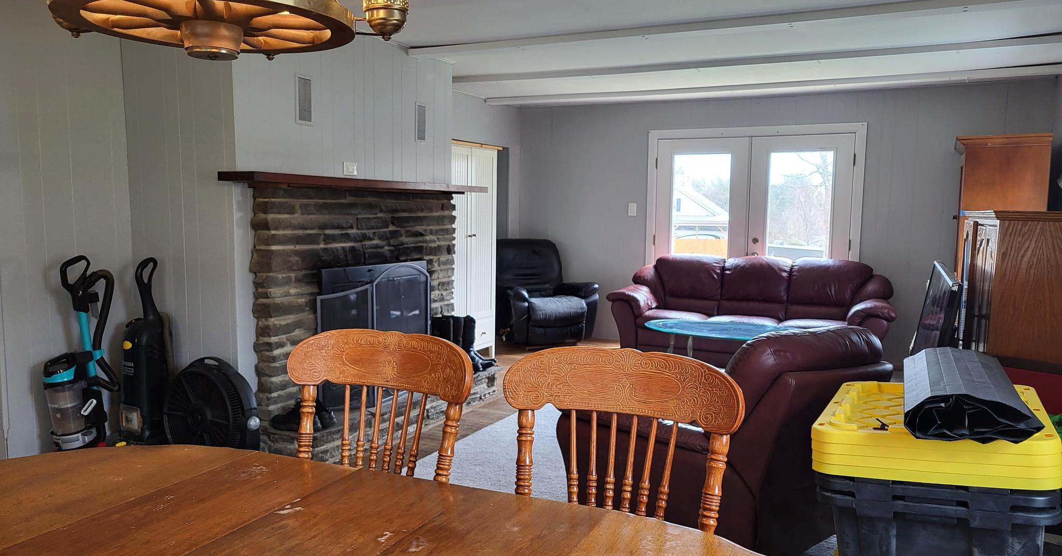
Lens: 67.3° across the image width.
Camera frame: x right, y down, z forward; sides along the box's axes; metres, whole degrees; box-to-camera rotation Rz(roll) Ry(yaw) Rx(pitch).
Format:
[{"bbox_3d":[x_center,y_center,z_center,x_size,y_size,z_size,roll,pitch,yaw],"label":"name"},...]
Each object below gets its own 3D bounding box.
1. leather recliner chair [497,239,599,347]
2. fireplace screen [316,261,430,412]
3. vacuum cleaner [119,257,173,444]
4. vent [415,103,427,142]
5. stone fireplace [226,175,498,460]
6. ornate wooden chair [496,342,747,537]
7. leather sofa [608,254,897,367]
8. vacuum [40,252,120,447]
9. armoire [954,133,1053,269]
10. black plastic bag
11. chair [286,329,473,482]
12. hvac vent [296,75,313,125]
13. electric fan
[{"bbox_3d":[0.115,0.144,8.065,0.930,1.040,0.950,-1,5,-19],"label":"leather recliner chair"},{"bbox_3d":[-0.894,0.320,5.047,0.200,0.820,1.080,3,6,26],"label":"fireplace screen"},{"bbox_3d":[-2.121,0.430,4.382,0.330,1.090,0.340,3,6,26],"label":"vacuum cleaner"},{"bbox_3d":[-0.787,-1.129,5.795,0.025,0.285,0.143,3,6,26],"label":"vent"},{"bbox_3d":[-0.872,0.148,5.122,0.620,1.540,2.250,3,6,26],"label":"stone fireplace"},{"bbox_3d":[0.089,0.716,1.565,0.530,1.080,0.580,3,6,23],"label":"ornate wooden chair"},{"bbox_3d":[1.994,0.279,7.240,2.400,0.950,0.930,3,6,26],"label":"leather sofa"},{"bbox_3d":[-2.264,0.447,4.002,0.320,1.100,0.400,3,6,23],"label":"vacuum"},{"bbox_3d":[3.381,-0.057,5.869,0.560,1.880,1.050,3,6,27],"label":"armoire"},{"bbox_3d":[1.099,0.287,1.998,0.300,0.120,0.620,4,6,29],"label":"black plastic bag"},{"bbox_3d":[-0.467,0.689,1.783,0.530,1.080,0.580,3,6,23],"label":"chair"},{"bbox_3d":[-1.323,-1.048,4.692,0.025,0.290,0.143,3,6,26],"label":"hvac vent"},{"bbox_3d":[-1.601,0.710,4.010,0.560,0.590,0.200,3,6,27],"label":"electric fan"}]

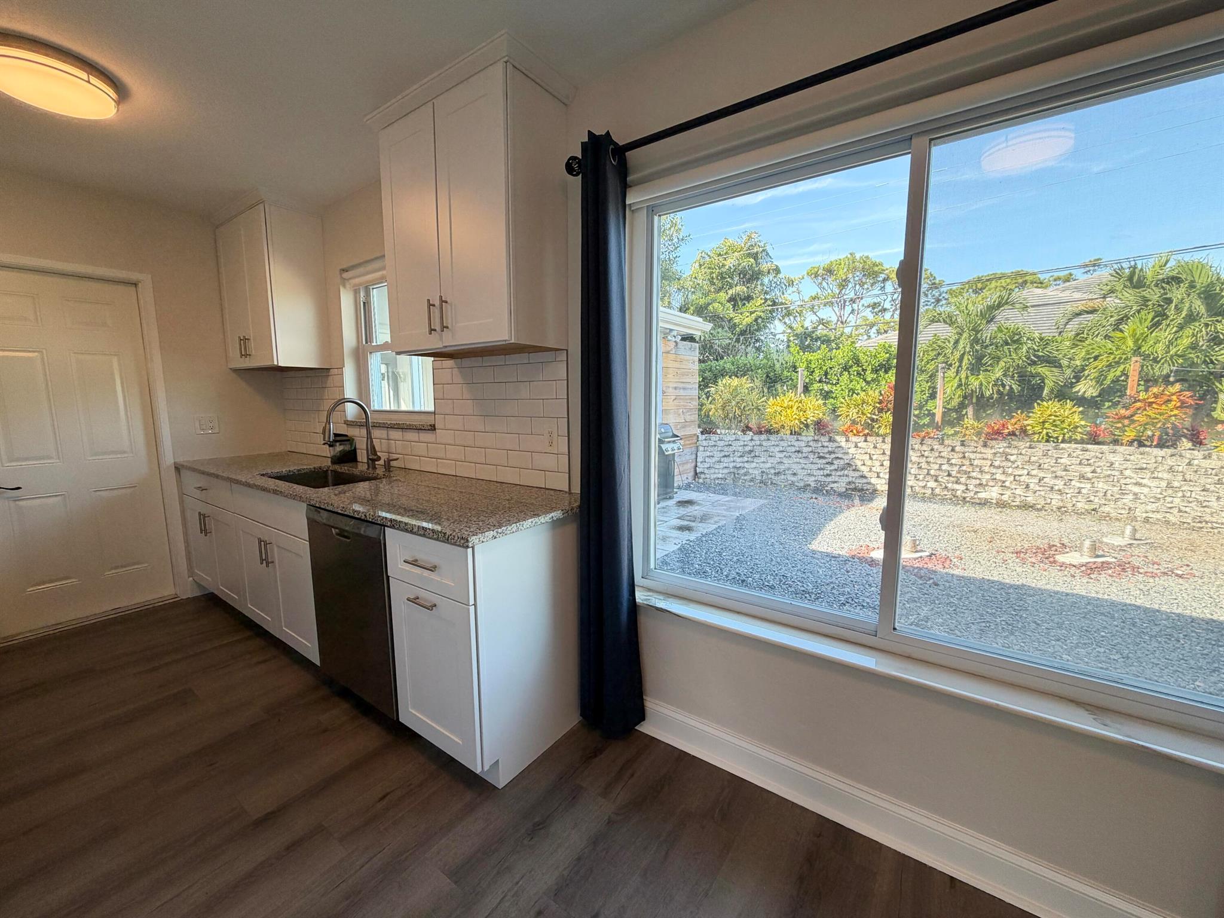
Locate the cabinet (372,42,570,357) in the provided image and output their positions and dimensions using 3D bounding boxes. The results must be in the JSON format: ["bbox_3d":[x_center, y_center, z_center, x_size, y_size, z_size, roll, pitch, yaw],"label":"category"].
[{"bbox_3d":[-0.578,-0.917,2.028,0.787,0.936,0.337,5,9,36],"label":"cabinet"}]

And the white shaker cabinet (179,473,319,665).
[{"bbox_3d":[-1.861,0.510,2.966,1.807,0.878,0.633,5,9,36],"label":"white shaker cabinet"}]

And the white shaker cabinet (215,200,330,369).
[{"bbox_3d":[-2.196,-1.051,3.206,0.762,0.918,0.318,5,9,36],"label":"white shaker cabinet"}]

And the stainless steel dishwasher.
[{"bbox_3d":[-0.879,0.582,2.243,0.620,0.820,0.618,5,9,36],"label":"stainless steel dishwasher"}]

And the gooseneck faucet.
[{"bbox_3d":[-1.409,-0.127,2.690,0.115,0.398,0.275,5,9,36],"label":"gooseneck faucet"}]

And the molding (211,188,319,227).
[{"bbox_3d":[-2.196,-1.522,3.125,0.805,0.063,0.350,5,9,36],"label":"molding"}]

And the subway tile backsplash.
[{"bbox_3d":[-1.298,-0.249,2.840,2.752,0.598,0.018,5,9,36],"label":"subway tile backsplash"}]

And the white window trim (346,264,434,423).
[{"bbox_3d":[-1.264,-0.666,2.831,0.925,0.925,0.105,5,9,36],"label":"white window trim"}]

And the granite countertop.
[{"bbox_3d":[-1.415,0.103,2.574,2.935,0.032,0.655,5,9,36],"label":"granite countertop"}]

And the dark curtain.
[{"bbox_3d":[-0.012,-0.020,1.825,0.240,2.200,0.125,5,9,36],"label":"dark curtain"}]

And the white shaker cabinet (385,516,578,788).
[{"bbox_3d":[-0.428,0.642,1.937,0.465,0.878,0.632,5,9,36],"label":"white shaker cabinet"}]

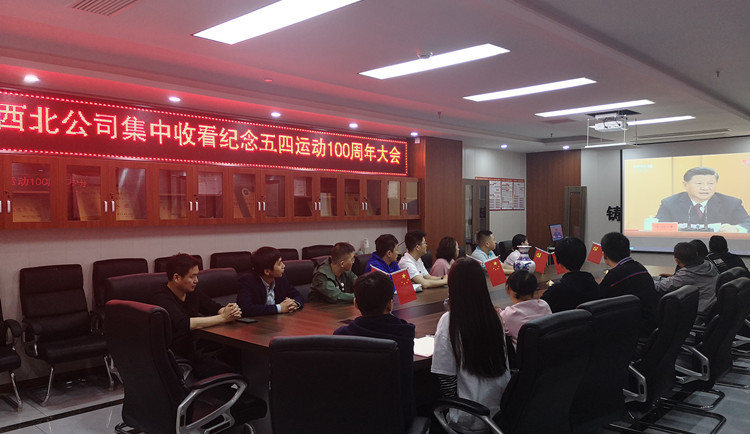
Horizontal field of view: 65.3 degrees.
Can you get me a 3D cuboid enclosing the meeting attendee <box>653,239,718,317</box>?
[{"bbox_3d":[2.530,0.837,4.876,0.550,1.270,0.780,-1,0,-34],"label":"meeting attendee"}]

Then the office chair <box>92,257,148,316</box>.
[{"bbox_3d":[-2.261,0.977,5.611,0.700,1.075,0.600,0,1,42],"label":"office chair"}]

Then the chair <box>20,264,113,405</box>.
[{"bbox_3d":[-2.556,0.936,4.864,0.640,1.060,0.610,1,1,44],"label":"chair"}]

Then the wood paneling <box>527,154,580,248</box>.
[{"bbox_3d":[3.026,0.128,9.984,1.000,2.500,0.060,1,1,44],"label":"wood paneling"}]

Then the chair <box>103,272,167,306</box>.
[{"bbox_3d":[-1.503,0.946,4.054,0.640,1.060,0.610,1,1,44],"label":"chair"}]

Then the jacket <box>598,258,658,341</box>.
[{"bbox_3d":[1.646,0.602,3.913,0.520,0.660,0.420,-1,1,-38],"label":"jacket"}]

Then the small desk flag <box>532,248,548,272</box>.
[{"bbox_3d":[1.749,0.458,6.161,0.170,0.235,0.025,0,1,42],"label":"small desk flag"}]

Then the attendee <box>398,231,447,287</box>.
[{"bbox_3d":[0.483,0.823,6.237,0.750,1.320,0.520,0,0,30],"label":"attendee"}]

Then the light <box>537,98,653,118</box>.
[{"bbox_3d":[2.368,-1.194,6.385,1.220,0.050,0.290,1,1,44],"label":"light"}]

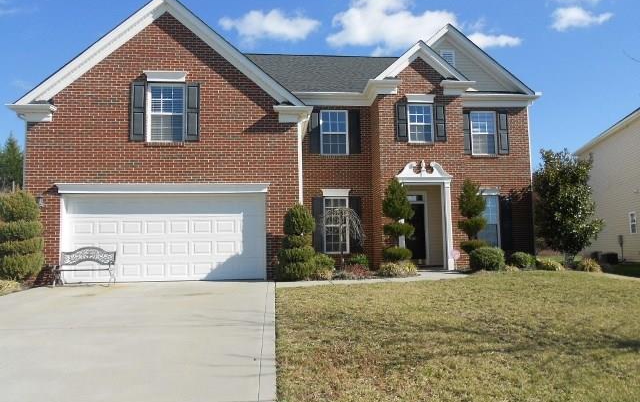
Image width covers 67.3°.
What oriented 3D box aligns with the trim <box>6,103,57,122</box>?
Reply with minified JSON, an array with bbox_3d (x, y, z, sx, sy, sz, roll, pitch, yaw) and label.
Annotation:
[{"bbox_3d":[-6.918,-2.129,11.664,1.177,0.355,0.386,0,-6,-5],"label":"trim"}]

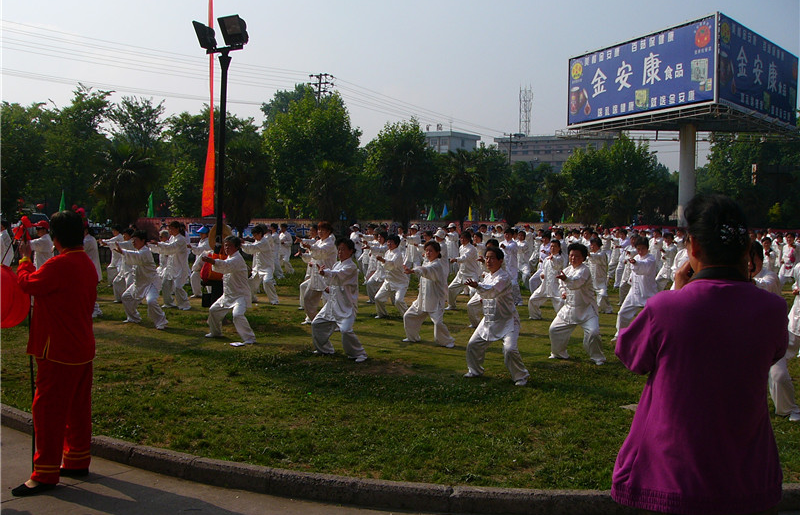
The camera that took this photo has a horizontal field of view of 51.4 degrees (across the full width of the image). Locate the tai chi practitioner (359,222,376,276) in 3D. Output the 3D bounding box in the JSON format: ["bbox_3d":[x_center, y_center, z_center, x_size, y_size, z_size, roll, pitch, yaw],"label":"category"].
[{"bbox_3d":[-1.012,-0.283,26.300,0.600,1.600,0.520,0,2,-22],"label":"tai chi practitioner"}]

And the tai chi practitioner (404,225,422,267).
[{"bbox_3d":[0.314,-0.150,20.914,0.600,1.360,0.550,4,4,44],"label":"tai chi practitioner"}]

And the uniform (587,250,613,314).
[{"bbox_3d":[3.462,0.418,14.500,0.550,1.110,0.560,0,2,-28],"label":"uniform"}]

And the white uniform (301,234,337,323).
[{"bbox_3d":[-1.188,0.308,12.125,0.550,1.286,0.620,-2,4,-40],"label":"white uniform"}]

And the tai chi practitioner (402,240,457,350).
[{"bbox_3d":[0.363,0.432,10.221,0.680,1.270,0.570,0,3,-25],"label":"tai chi practitioner"}]

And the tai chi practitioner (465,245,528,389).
[{"bbox_3d":[0.945,0.541,8.062,0.630,1.296,0.700,-2,4,-45],"label":"tai chi practitioner"}]

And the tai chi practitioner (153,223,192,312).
[{"bbox_3d":[-4.114,0.140,14.971,0.750,1.595,0.750,-1,3,-35],"label":"tai chi practitioner"}]

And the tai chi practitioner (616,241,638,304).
[{"bbox_3d":[4.193,0.239,15.190,0.680,1.318,0.570,0,3,-25],"label":"tai chi practitioner"}]

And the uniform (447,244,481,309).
[{"bbox_3d":[1.104,0.324,14.117,0.640,1.140,0.570,0,3,-25],"label":"uniform"}]

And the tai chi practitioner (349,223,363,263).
[{"bbox_3d":[-1.498,-0.347,28.000,0.480,1.600,0.500,0,2,-10],"label":"tai chi practitioner"}]

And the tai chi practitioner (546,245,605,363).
[{"bbox_3d":[1.958,0.490,9.172,0.680,1.312,0.570,0,3,-28],"label":"tai chi practitioner"}]

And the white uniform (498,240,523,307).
[{"bbox_3d":[2.088,0.188,16.000,0.650,1.472,0.620,-1,3,-38],"label":"white uniform"}]

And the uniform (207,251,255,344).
[{"bbox_3d":[-2.081,0.474,10.207,0.550,1.121,0.650,-1,4,-37],"label":"uniform"}]

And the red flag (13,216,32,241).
[{"bbox_3d":[-2.293,-0.176,5.050,0.130,0.146,0.080,1,2,0],"label":"red flag"}]

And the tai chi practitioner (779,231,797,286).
[{"bbox_3d":[10.159,0.026,21.800,0.600,1.442,0.600,-1,3,-38],"label":"tai chi practitioner"}]

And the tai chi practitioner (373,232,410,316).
[{"bbox_3d":[-0.116,0.322,12.900,0.620,1.330,0.560,0,2,-24],"label":"tai chi practitioner"}]

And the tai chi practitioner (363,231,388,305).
[{"bbox_3d":[-0.344,0.182,14.673,0.680,1.317,0.570,0,3,-25],"label":"tai chi practitioner"}]

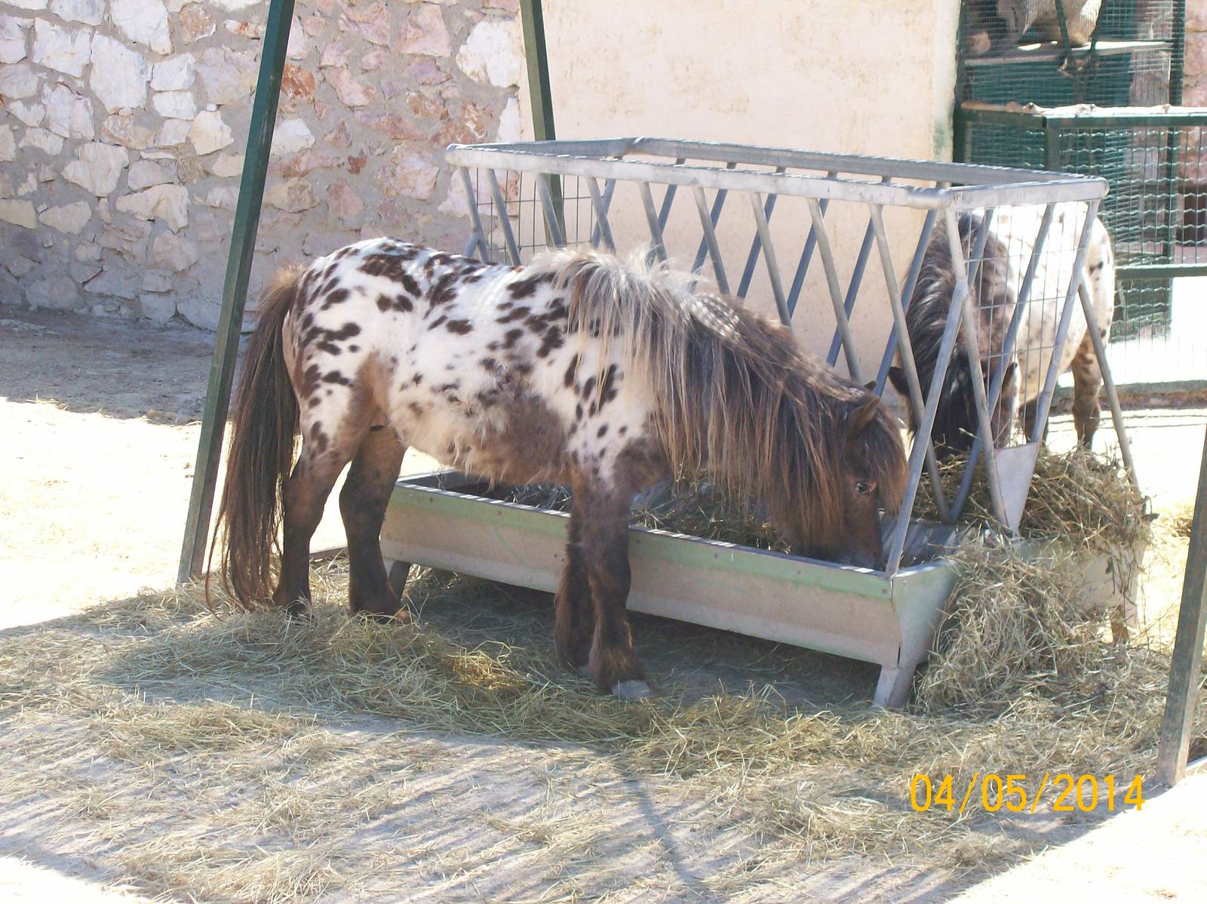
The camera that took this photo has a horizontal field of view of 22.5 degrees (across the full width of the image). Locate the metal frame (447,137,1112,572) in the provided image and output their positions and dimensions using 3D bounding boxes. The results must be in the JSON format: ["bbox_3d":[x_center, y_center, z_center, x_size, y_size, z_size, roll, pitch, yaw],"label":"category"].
[{"bbox_3d":[0.390,-0.290,7.275,1.507,0.820,0.968,10,13,40],"label":"metal frame"}]

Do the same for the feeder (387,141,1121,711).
[{"bbox_3d":[0.387,-0.147,7.300,1.524,1.100,1.012,10,13,40],"label":"feeder"}]

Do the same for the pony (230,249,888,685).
[{"bbox_3d":[-0.107,0.005,6.814,1.617,0.952,0.517,7,11,31],"label":"pony"}]

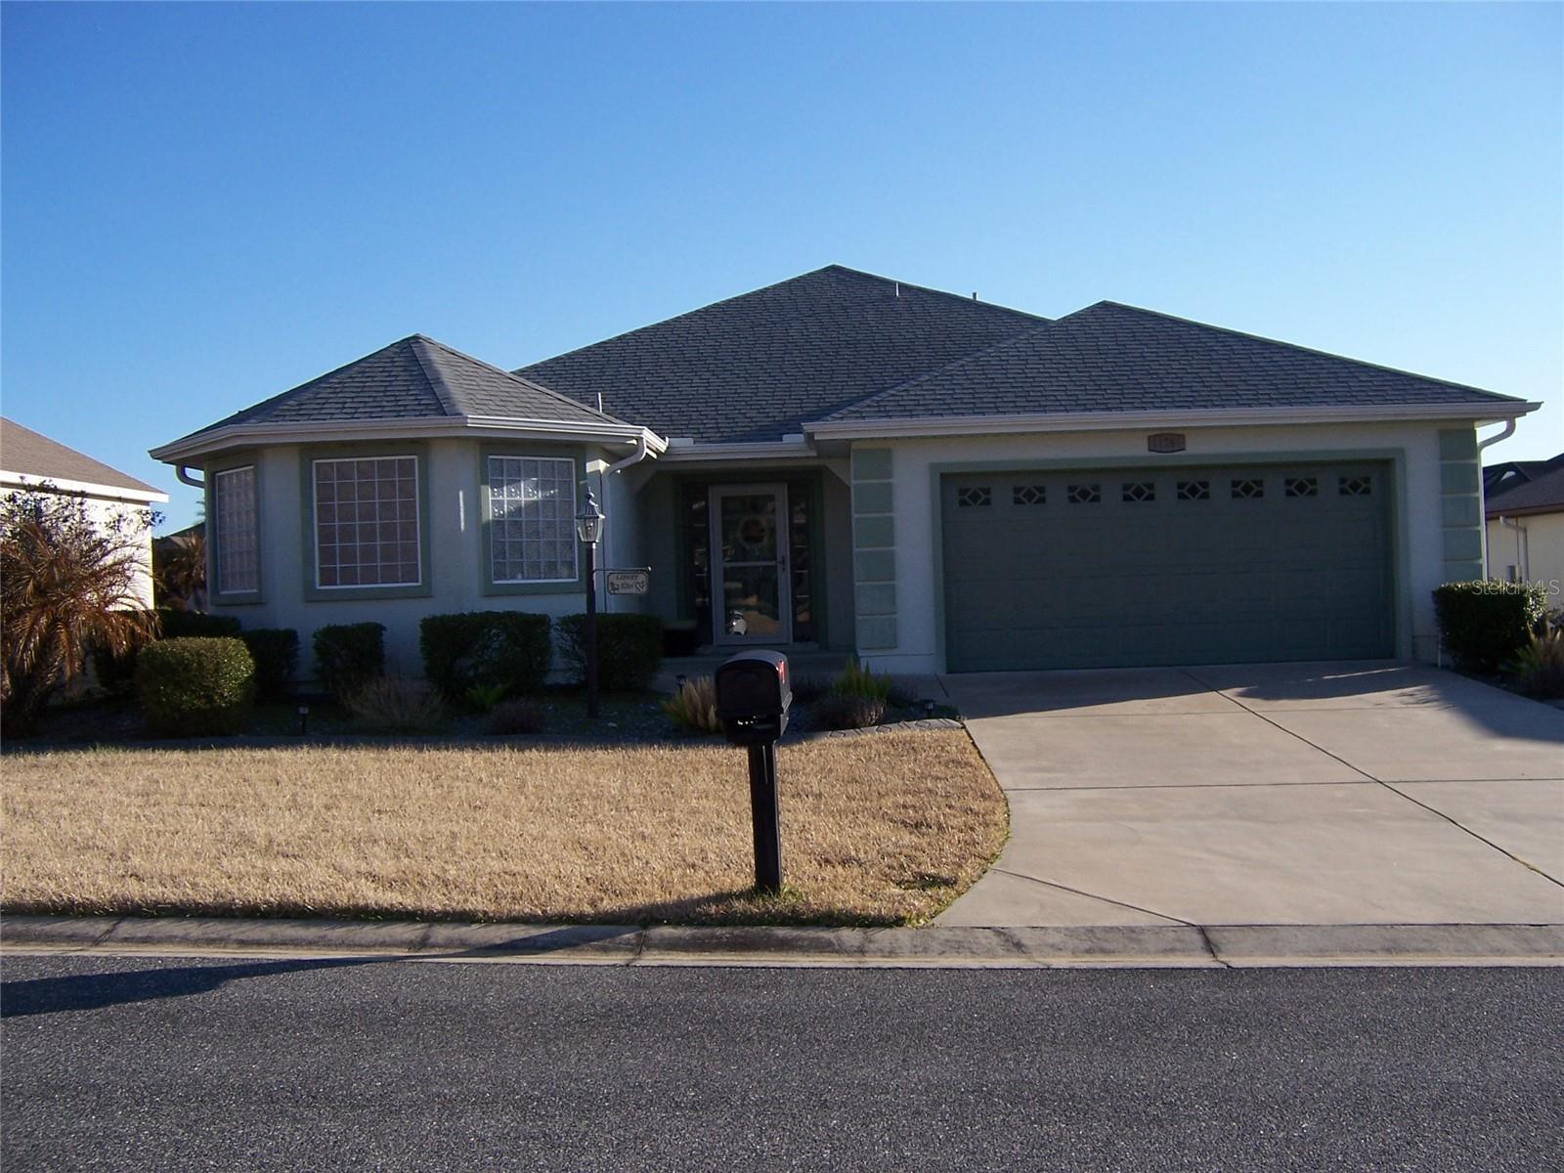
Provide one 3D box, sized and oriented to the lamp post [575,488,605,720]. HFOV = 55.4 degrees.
[{"bbox_3d":[-1.647,0.146,12.800,0.230,1.971,0.230,-2,-1,0],"label":"lamp post"}]

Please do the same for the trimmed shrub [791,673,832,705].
[{"bbox_3d":[0.250,0.969,14.190,0.440,0.288,0.420,-2,-1,0],"label":"trimmed shrub"}]

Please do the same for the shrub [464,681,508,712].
[{"bbox_3d":[-2.706,1.010,13.650,0.390,0.273,0.380,-2,-1,0],"label":"shrub"}]

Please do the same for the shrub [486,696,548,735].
[{"bbox_3d":[-2.163,1.054,12.190,0.494,0.315,0.480,-2,-1,0],"label":"shrub"}]

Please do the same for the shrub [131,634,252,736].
[{"bbox_3d":[-5.056,0.843,12.850,0.950,0.827,0.920,-2,-1,0],"label":"shrub"}]

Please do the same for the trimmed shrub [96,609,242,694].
[{"bbox_3d":[-6.277,0.649,15.196,1.350,0.880,0.900,-2,-1,0],"label":"trimmed shrub"}]

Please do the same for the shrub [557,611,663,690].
[{"bbox_3d":[-1.708,0.657,14.950,1.020,0.779,0.800,-2,-1,0],"label":"shrub"}]

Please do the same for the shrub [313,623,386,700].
[{"bbox_3d":[-4.168,0.717,14.400,0.650,0.734,0.650,-2,-1,0],"label":"shrub"}]

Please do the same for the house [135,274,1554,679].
[{"bbox_3d":[0.580,-2.089,22.474,14.600,6.370,16.500,-2,-1,0],"label":"house"}]

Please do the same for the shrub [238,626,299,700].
[{"bbox_3d":[-4.971,0.753,14.400,0.570,0.689,0.620,-2,-1,0],"label":"shrub"}]

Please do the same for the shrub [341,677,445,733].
[{"bbox_3d":[-3.358,1.017,12.950,0.830,0.473,0.750,-2,-1,0],"label":"shrub"}]

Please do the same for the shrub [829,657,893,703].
[{"bbox_3d":[0.732,0.872,13.800,0.557,0.430,0.500,-2,-1,0],"label":"shrub"}]

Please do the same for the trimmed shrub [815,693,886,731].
[{"bbox_3d":[0.587,1.067,12.789,0.590,0.320,0.550,-2,-1,0],"label":"trimmed shrub"}]

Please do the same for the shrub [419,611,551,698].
[{"bbox_3d":[-2.762,0.630,13.895,1.206,0.792,0.900,-2,-1,0],"label":"shrub"}]

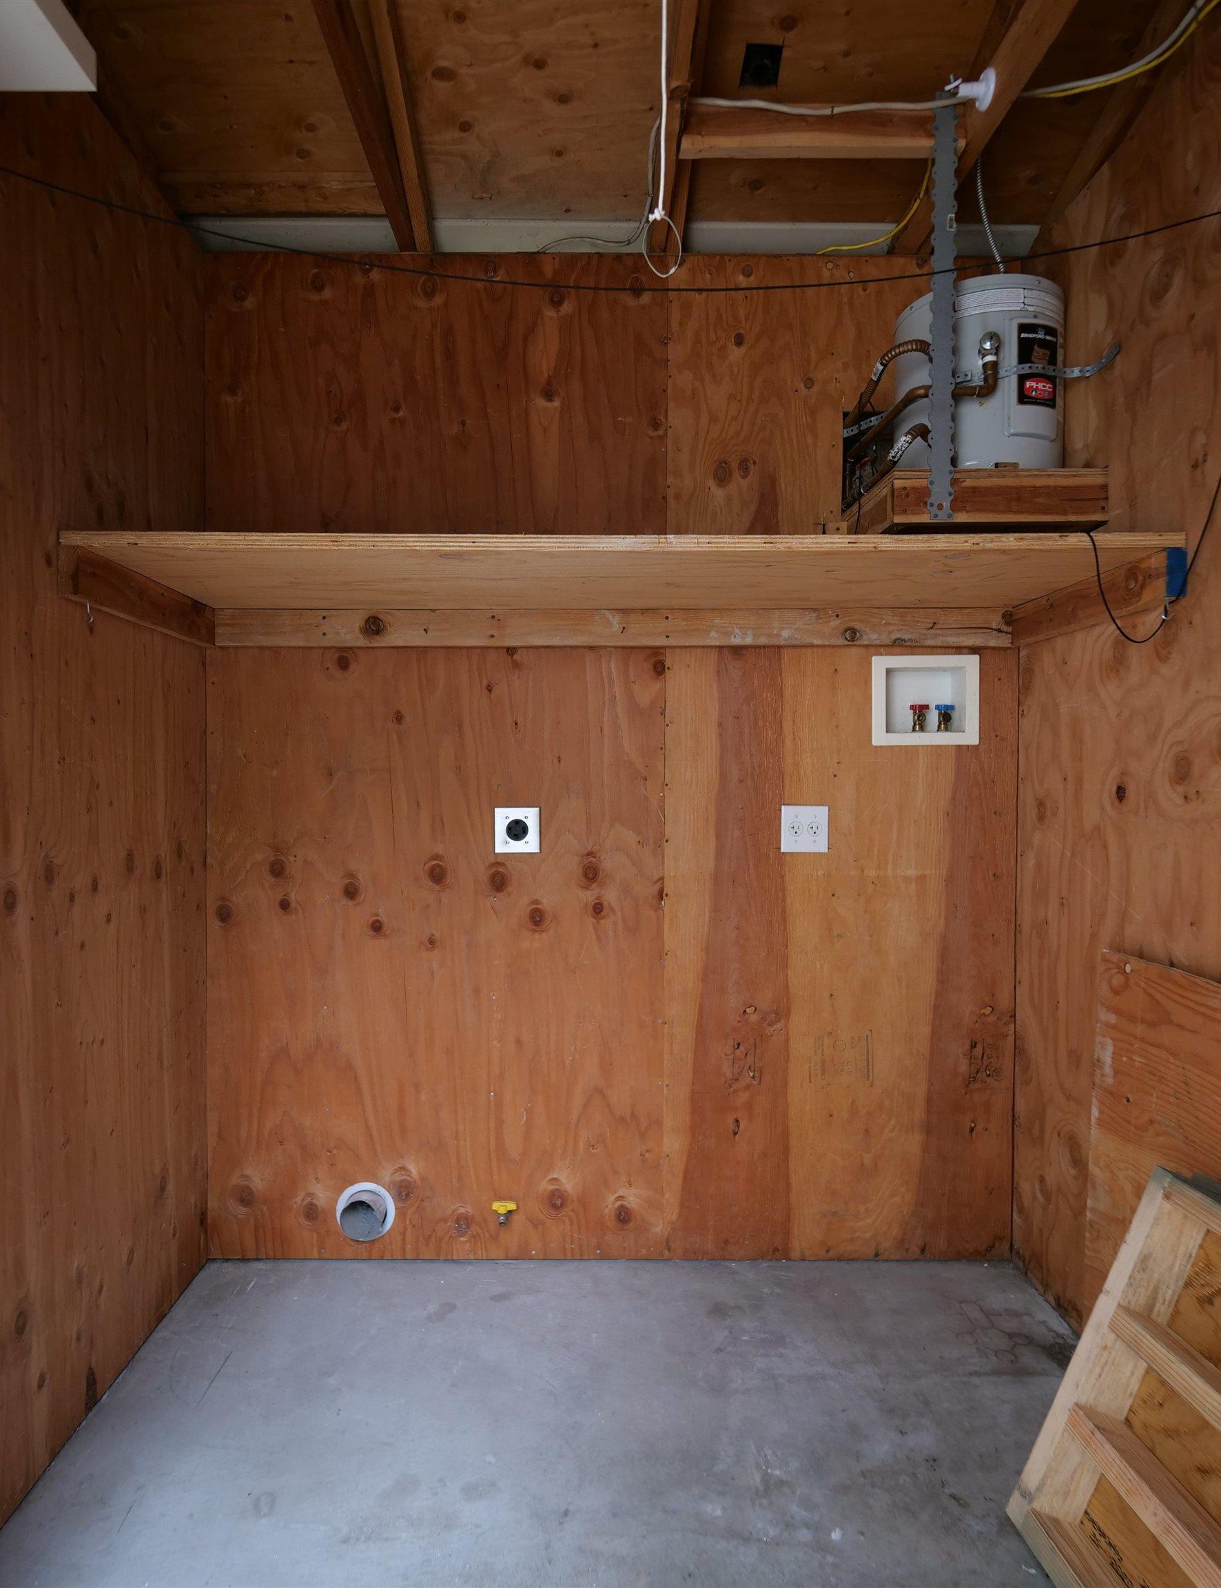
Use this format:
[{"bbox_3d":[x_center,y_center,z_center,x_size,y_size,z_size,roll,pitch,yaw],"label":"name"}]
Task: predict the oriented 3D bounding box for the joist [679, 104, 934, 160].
[{"bbox_3d":[0.427,-1.326,1.714,0.565,0.089,0.040,0,1,-1],"label":"joist"}]

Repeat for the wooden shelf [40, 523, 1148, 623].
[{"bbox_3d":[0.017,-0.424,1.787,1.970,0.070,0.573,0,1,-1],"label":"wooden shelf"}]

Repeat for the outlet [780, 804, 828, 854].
[{"bbox_3d":[0.477,0.087,2.084,0.116,0.115,0.016,0,1,-1],"label":"outlet"}]

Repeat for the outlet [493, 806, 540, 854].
[{"bbox_3d":[-0.225,0.089,2.074,0.113,0.113,0.018,0,1,-1],"label":"outlet"}]

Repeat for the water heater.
[{"bbox_3d":[0.811,-0.846,1.885,0.352,0.388,0.352,0,1,-12],"label":"water heater"}]

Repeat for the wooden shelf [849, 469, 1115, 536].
[{"bbox_3d":[0.782,-0.599,1.898,0.437,0.104,0.362,0,1,-1],"label":"wooden shelf"}]

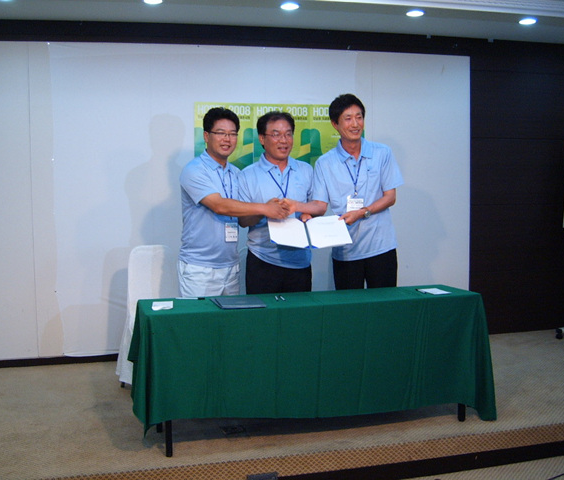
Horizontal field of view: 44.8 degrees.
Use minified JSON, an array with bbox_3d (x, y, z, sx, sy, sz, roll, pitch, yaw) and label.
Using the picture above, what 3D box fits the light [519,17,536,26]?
[{"bbox_3d":[1.820,-1.622,5.072,0.130,0.045,0.130,-2,4,-13],"label":"light"}]

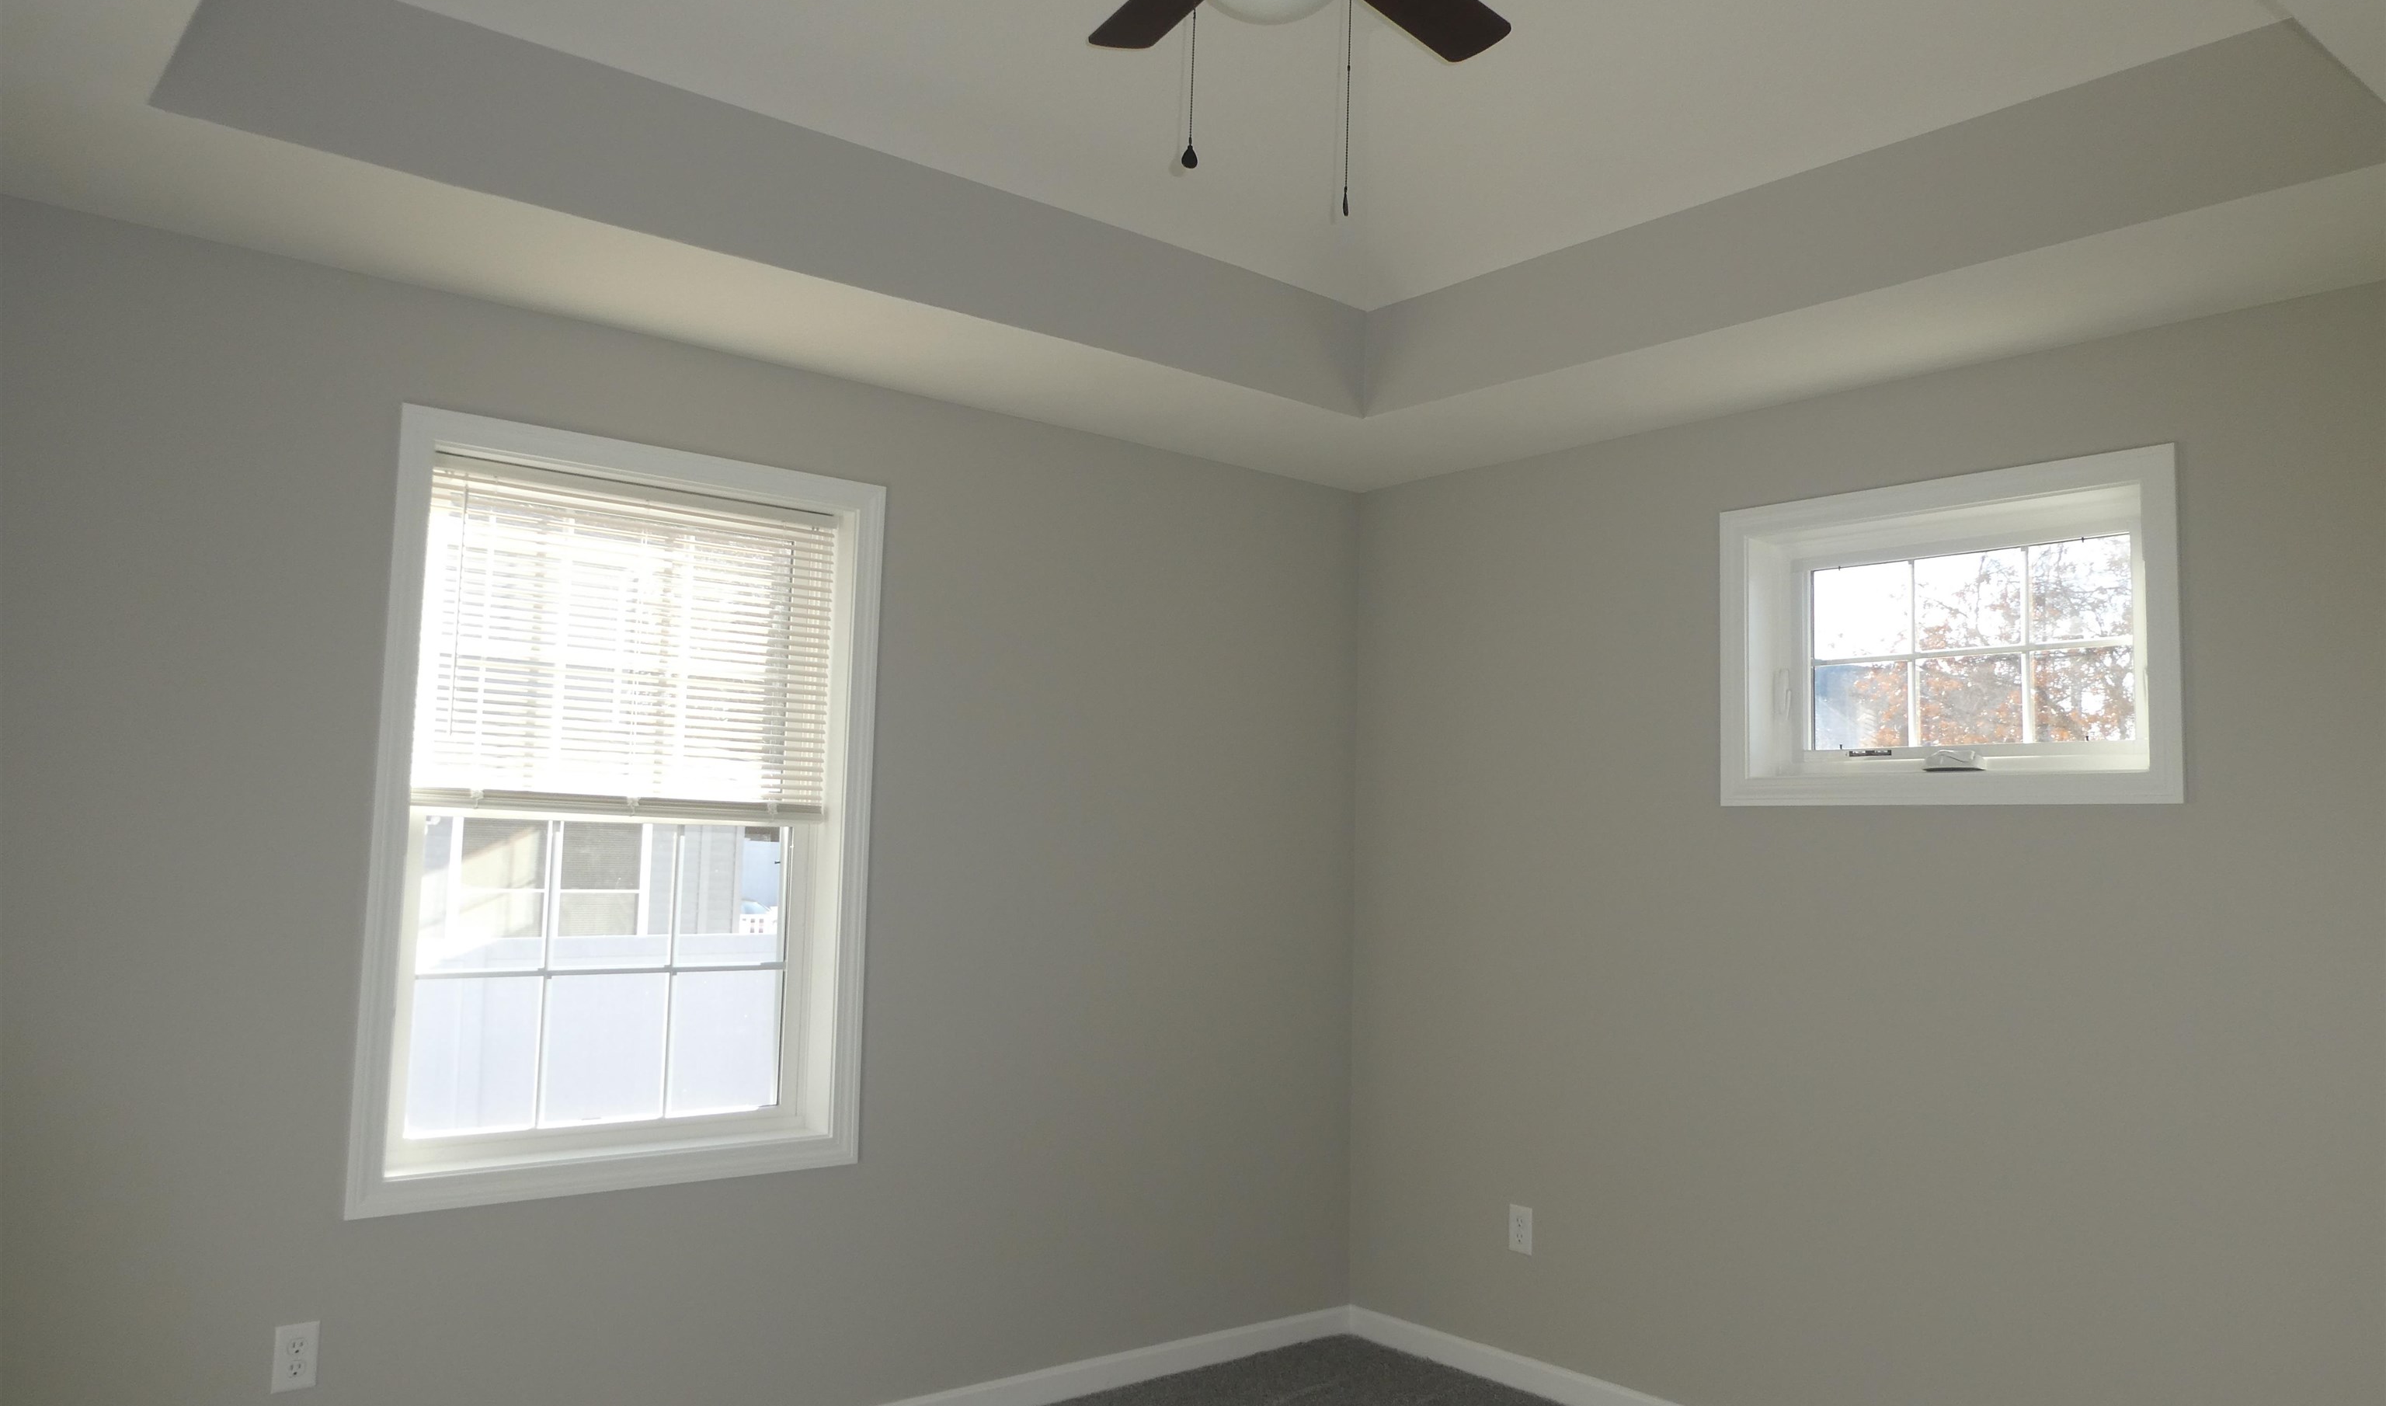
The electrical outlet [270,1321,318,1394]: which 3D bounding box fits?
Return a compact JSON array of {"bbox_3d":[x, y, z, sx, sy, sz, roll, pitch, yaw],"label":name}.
[{"bbox_3d":[-1.629,1.188,3.005,0.072,0.116,0.009,6,-7,-40],"label":"electrical outlet"}]

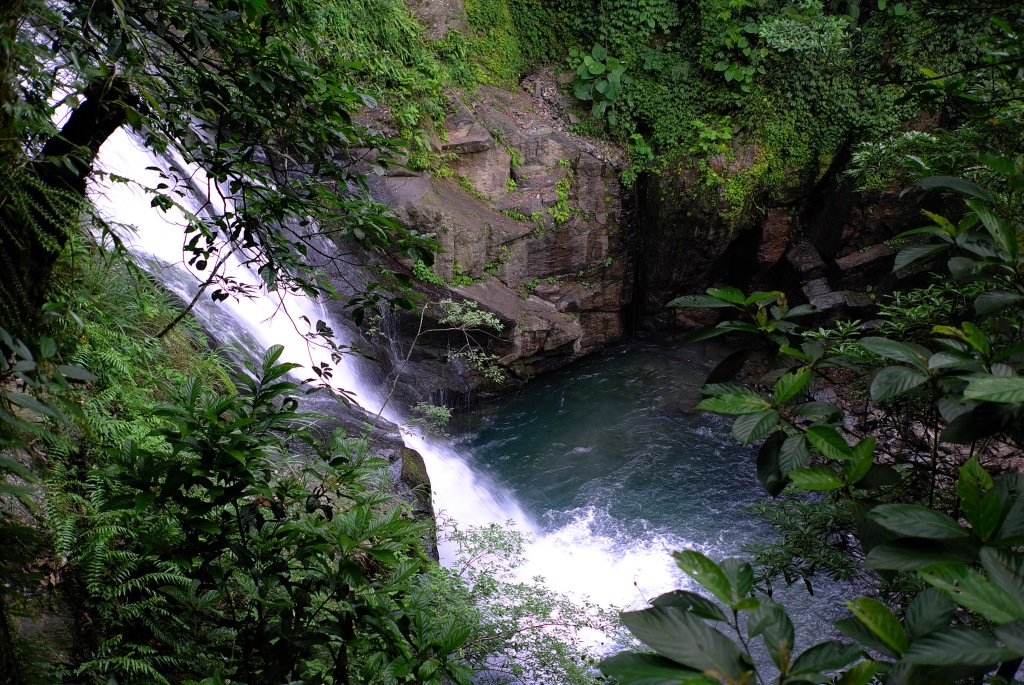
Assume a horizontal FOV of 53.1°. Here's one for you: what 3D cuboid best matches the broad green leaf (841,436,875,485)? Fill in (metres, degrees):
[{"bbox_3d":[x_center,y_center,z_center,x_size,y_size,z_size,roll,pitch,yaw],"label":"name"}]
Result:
[{"bbox_3d":[0.674,0.230,1.995,0.050,0.025,0.098,20,69,30],"label":"broad green leaf"}]

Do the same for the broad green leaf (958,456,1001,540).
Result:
[{"bbox_3d":[0.821,0.274,1.800,0.070,0.140,0.030,1,-17,6],"label":"broad green leaf"}]

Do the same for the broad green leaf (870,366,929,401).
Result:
[{"bbox_3d":[0.779,0.082,2.060,0.168,0.025,0.070,-14,32,-28],"label":"broad green leaf"}]

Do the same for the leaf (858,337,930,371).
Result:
[{"bbox_3d":[0.793,0.023,2.125,0.143,0.025,0.070,24,37,20],"label":"leaf"}]

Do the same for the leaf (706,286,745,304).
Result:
[{"bbox_3d":[0.472,-0.104,2.265,0.081,0.020,0.045,24,43,22],"label":"leaf"}]

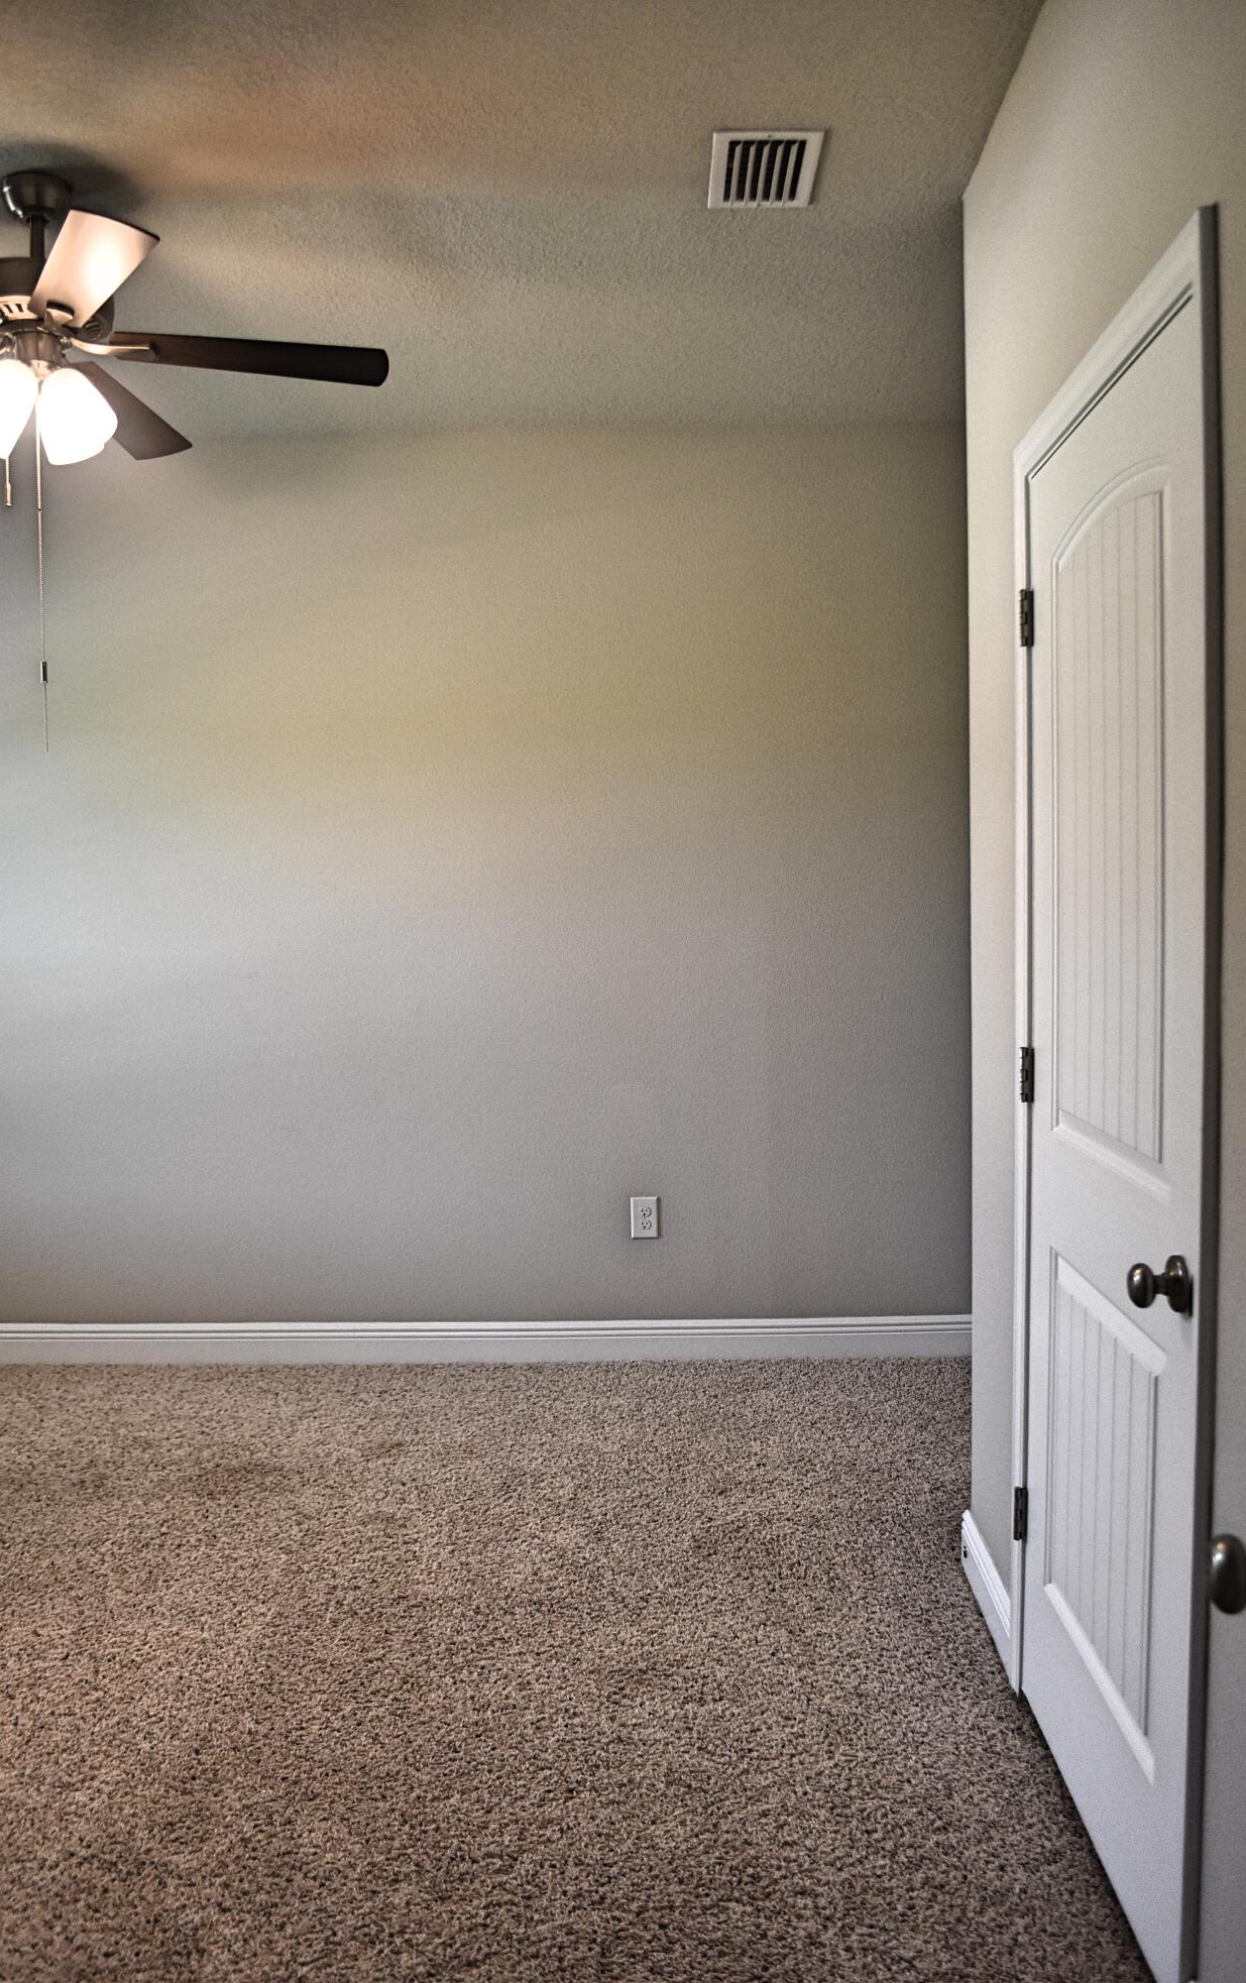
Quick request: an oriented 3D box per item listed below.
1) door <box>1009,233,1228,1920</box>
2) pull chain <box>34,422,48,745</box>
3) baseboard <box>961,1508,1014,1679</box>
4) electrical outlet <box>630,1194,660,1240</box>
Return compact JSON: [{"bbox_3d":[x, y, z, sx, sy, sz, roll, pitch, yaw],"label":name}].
[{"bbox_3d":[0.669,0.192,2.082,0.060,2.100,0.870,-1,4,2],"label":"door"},{"bbox_3d":[-1.084,-0.768,2.780,0.014,0.636,0.014,-1,4,2],"label":"pull chain"},{"bbox_3d":[0.696,1.133,2.810,0.016,0.135,0.456,-1,4,2],"label":"baseboard"},{"bbox_3d":[0.065,0.670,4.395,0.079,0.124,0.010,-1,4,2],"label":"electrical outlet"}]

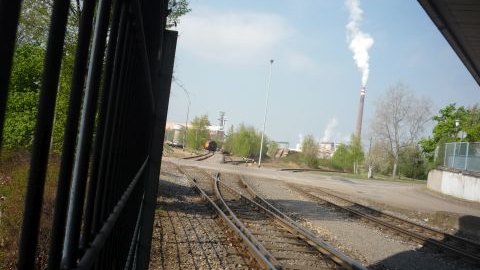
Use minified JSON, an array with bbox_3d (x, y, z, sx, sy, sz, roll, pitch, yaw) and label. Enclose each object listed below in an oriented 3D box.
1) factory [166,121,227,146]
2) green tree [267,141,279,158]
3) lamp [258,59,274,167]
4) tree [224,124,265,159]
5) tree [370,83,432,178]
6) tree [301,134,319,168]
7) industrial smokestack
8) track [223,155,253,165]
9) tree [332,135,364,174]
[{"bbox_3d":[-25.152,0.270,240.000,34.000,13.000,24.000,7,-2,-6],"label":"factory"},{"bbox_3d":[8.790,3.922,120.000,3.200,4.400,3.200,6,-2,4],"label":"green tree"},{"bbox_3d":[3.106,-2.449,53.000,0.400,12.600,0.400,6,-2,3],"label":"lamp"},{"bbox_3d":[0.943,1.467,93.000,8.000,7.400,7.000,7,-2,1],"label":"tree"},{"bbox_3d":[24.598,-0.613,68.000,8.600,14.600,8.600,6,-2,20],"label":"tree"},{"bbox_3d":[11.521,2.759,72.000,2.900,5.300,2.900,6,-2,9],"label":"tree"},{"bbox_3d":[161.596,-12.847,600.000,9.000,106.000,9.000,6,-2,15],"label":"industrial smokestack"},{"bbox_3d":[-0.394,4.055,70.000,2.600,0.250,36.000,6,-2,5],"label":"track"},{"bbox_3d":[17.362,3.120,71.000,5.000,5.900,4.600,6,-2,14],"label":"tree"}]

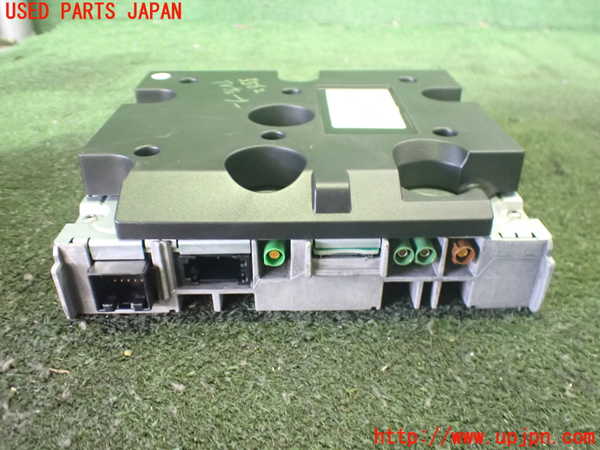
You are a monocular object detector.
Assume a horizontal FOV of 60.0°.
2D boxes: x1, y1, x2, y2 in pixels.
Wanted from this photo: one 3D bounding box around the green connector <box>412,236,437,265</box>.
[{"bbox_3d":[0.047,0.009,0.199,0.008,0.008,0.012,0,32,-1],"label":"green connector"}]

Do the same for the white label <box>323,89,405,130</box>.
[{"bbox_3d":[0.031,-0.058,0.257,0.034,0.001,0.059,0,32,-1],"label":"white label"}]

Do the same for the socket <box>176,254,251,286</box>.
[{"bbox_3d":[-0.032,0.014,0.201,0.027,0.014,0.012,0,32,-1],"label":"socket"}]

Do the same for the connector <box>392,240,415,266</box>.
[{"bbox_3d":[0.038,0.009,0.199,0.008,0.008,0.012,0,32,-1],"label":"connector"}]

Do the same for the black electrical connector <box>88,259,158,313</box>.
[{"bbox_3d":[-0.068,0.023,0.203,0.021,0.018,0.014,0,32,-1],"label":"black electrical connector"}]

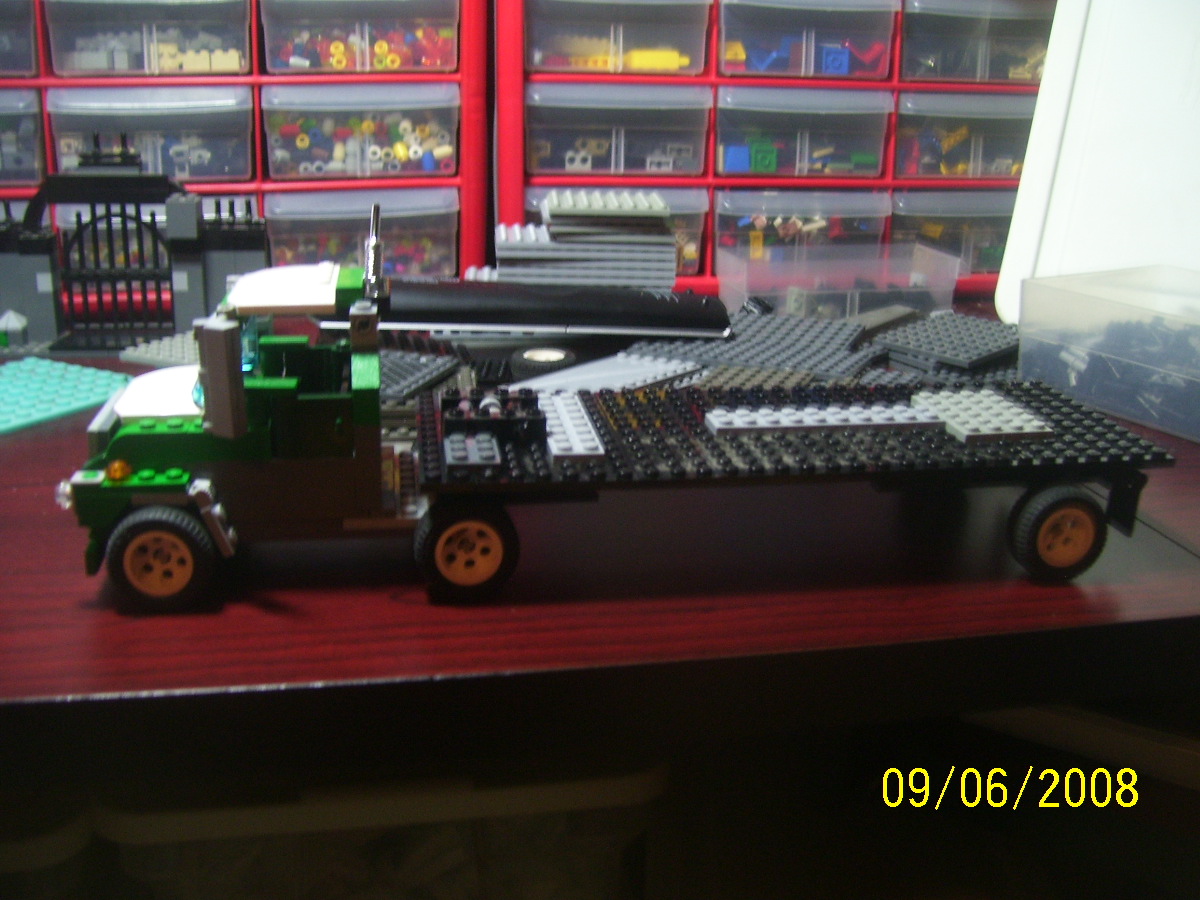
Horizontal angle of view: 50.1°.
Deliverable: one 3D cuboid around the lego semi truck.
[{"bbox_3d":[0.008,-0.021,0.419,0.345,0.111,0.097,-1,18,-8],"label":"lego semi truck"}]

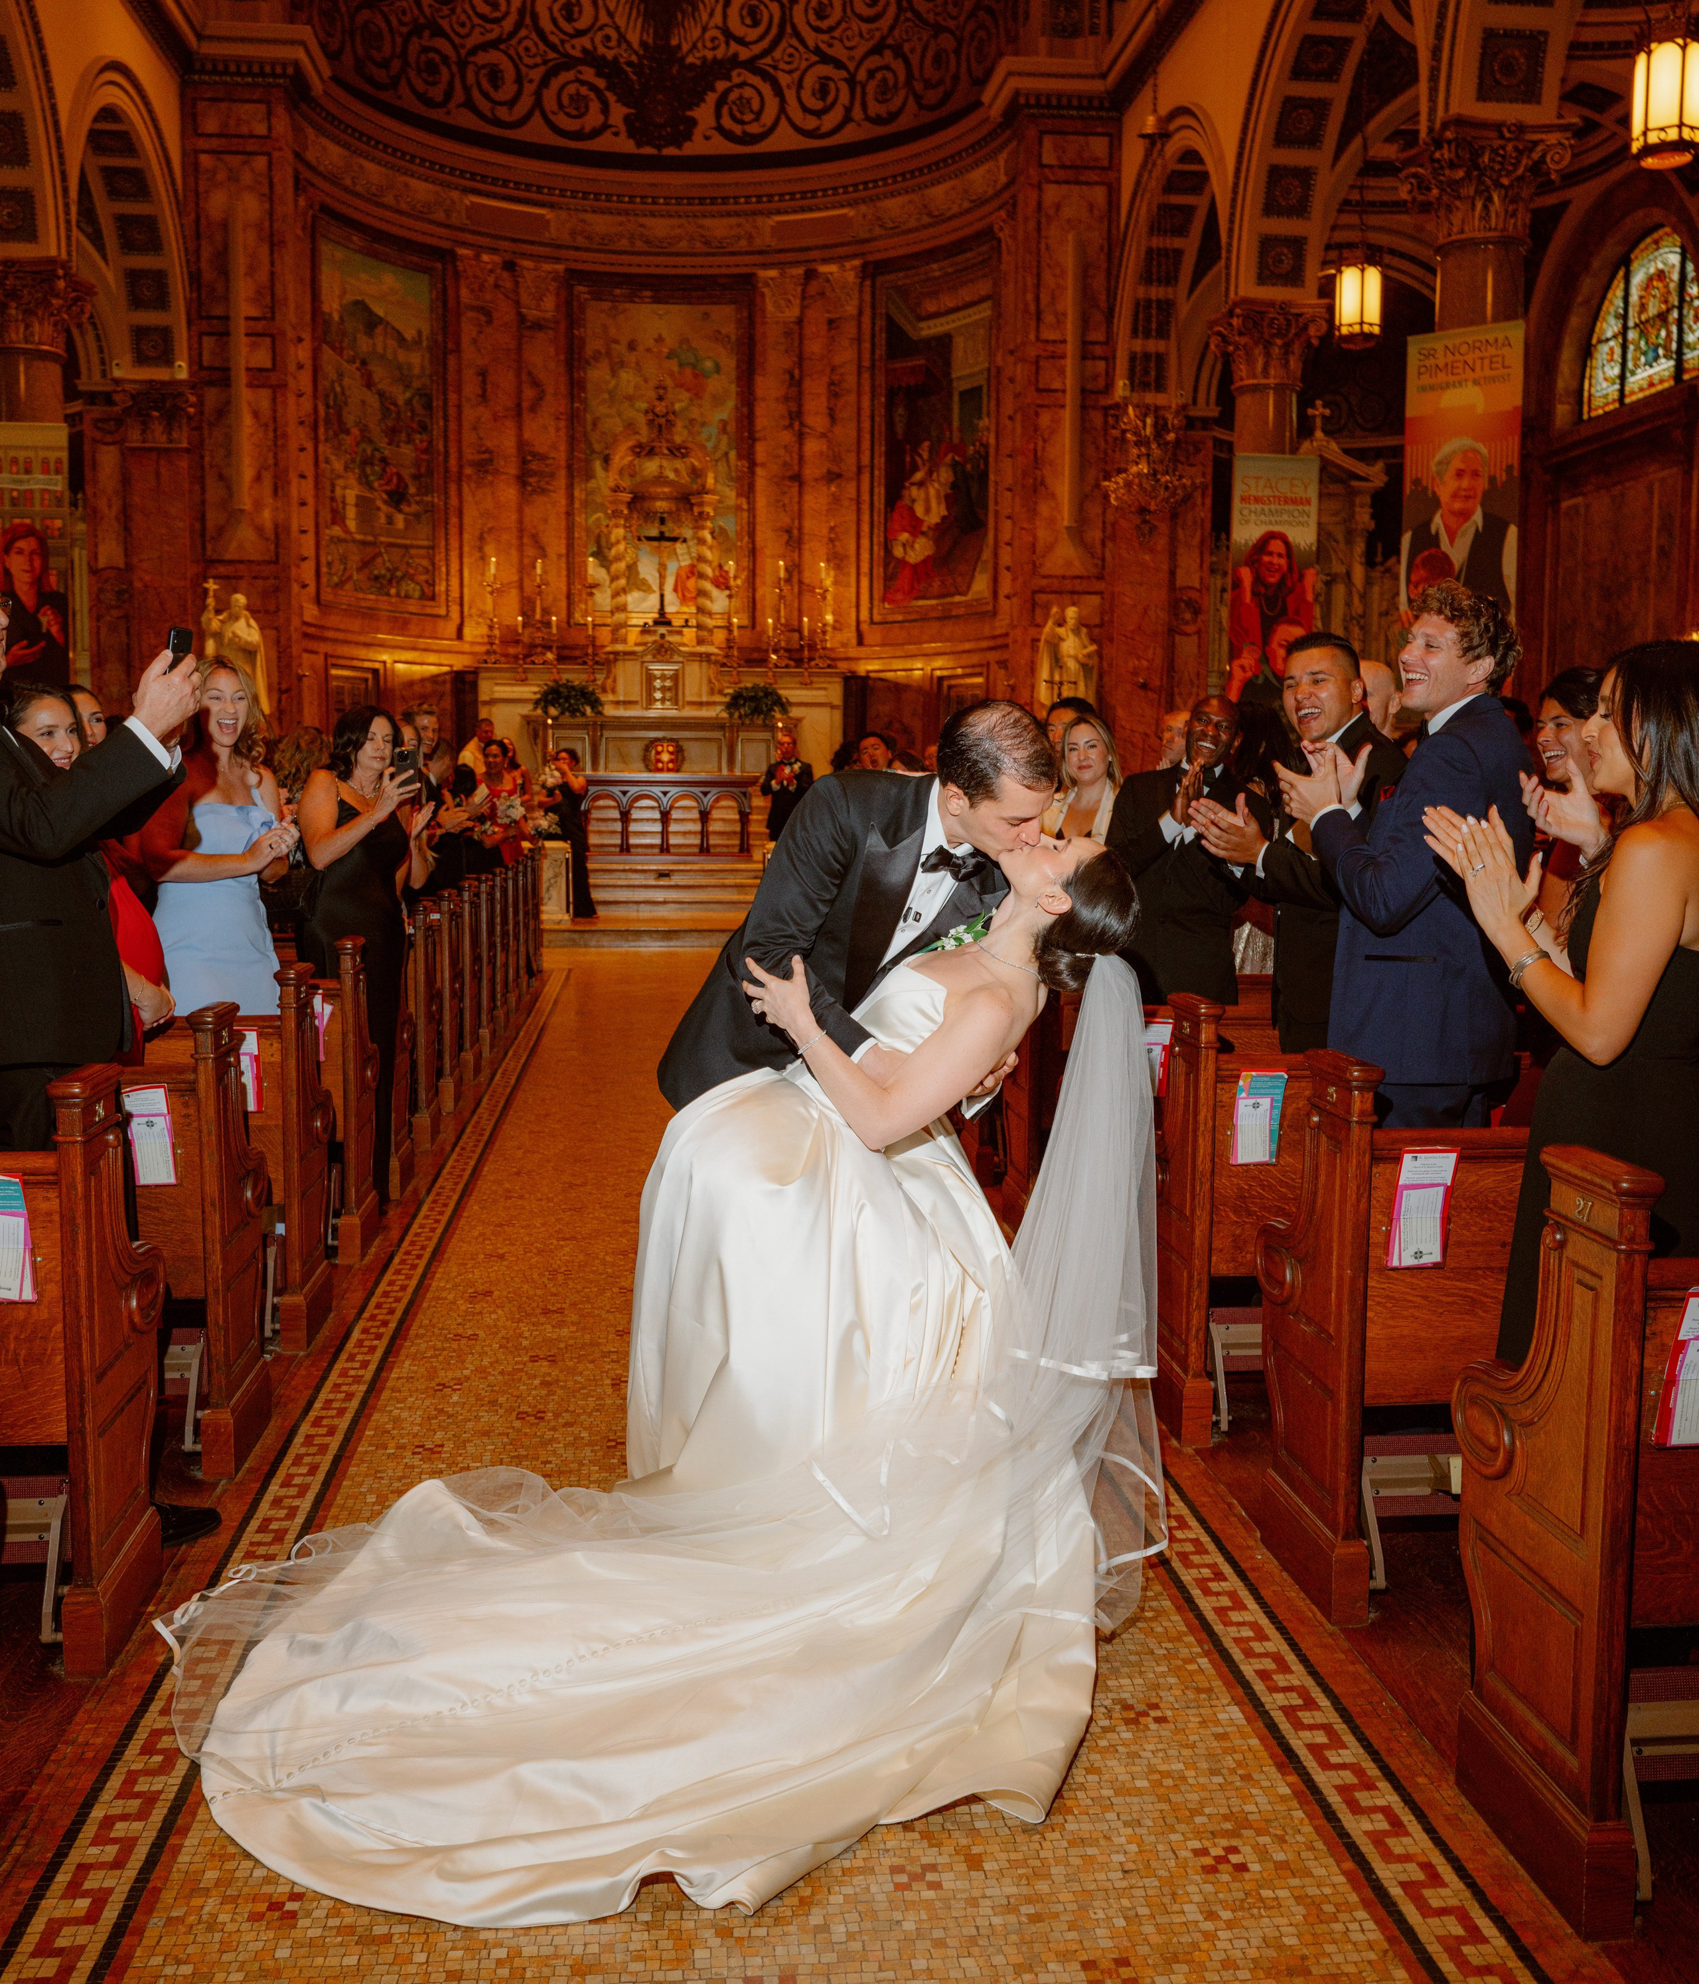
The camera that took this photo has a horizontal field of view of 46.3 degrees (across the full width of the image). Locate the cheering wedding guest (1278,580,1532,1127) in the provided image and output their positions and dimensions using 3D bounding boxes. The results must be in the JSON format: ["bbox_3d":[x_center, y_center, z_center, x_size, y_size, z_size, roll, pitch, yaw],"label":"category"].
[{"bbox_3d":[1.123,0.105,4.021,0.520,1.850,0.530,1,6,3],"label":"cheering wedding guest"}]

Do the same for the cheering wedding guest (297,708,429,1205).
[{"bbox_3d":[-1.596,-0.092,6.533,0.450,1.665,0.430,-5,8,-40],"label":"cheering wedding guest"}]

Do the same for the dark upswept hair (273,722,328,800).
[{"bbox_3d":[-1.970,-0.825,7.143,0.230,0.278,0.220,-4,7,-35],"label":"dark upswept hair"}]

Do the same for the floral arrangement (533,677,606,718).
[{"bbox_3d":[-3.659,-3.809,25.828,0.900,0.527,0.700,0,6,-6],"label":"floral arrangement"}]

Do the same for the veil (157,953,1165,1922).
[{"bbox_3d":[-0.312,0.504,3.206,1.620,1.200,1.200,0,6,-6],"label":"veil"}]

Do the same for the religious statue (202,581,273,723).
[{"bbox_3d":[-6.850,-3.769,22.207,0.780,1.611,0.560,-1,6,-16],"label":"religious statue"}]

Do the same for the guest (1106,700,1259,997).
[{"bbox_3d":[0.989,-0.026,5.873,0.550,1.720,0.480,3,7,23],"label":"guest"}]

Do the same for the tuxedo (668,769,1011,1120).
[{"bbox_3d":[-0.021,0.313,3.618,0.660,1.440,0.560,6,8,41],"label":"tuxedo"}]

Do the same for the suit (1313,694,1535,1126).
[{"bbox_3d":[1.151,0.210,4.034,0.400,1.540,0.500,1,6,6],"label":"suit"}]

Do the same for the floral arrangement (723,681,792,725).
[{"bbox_3d":[-1.205,-3.780,26.073,0.900,0.532,0.700,0,6,-6],"label":"floral arrangement"}]

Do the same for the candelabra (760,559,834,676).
[{"bbox_3d":[-0.598,-4.886,25.388,0.920,1.530,0.400,0,6,-6],"label":"candelabra"}]

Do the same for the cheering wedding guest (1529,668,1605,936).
[{"bbox_3d":[1.480,0.190,4.054,0.450,1.680,0.480,-1,6,-18],"label":"cheering wedding guest"}]

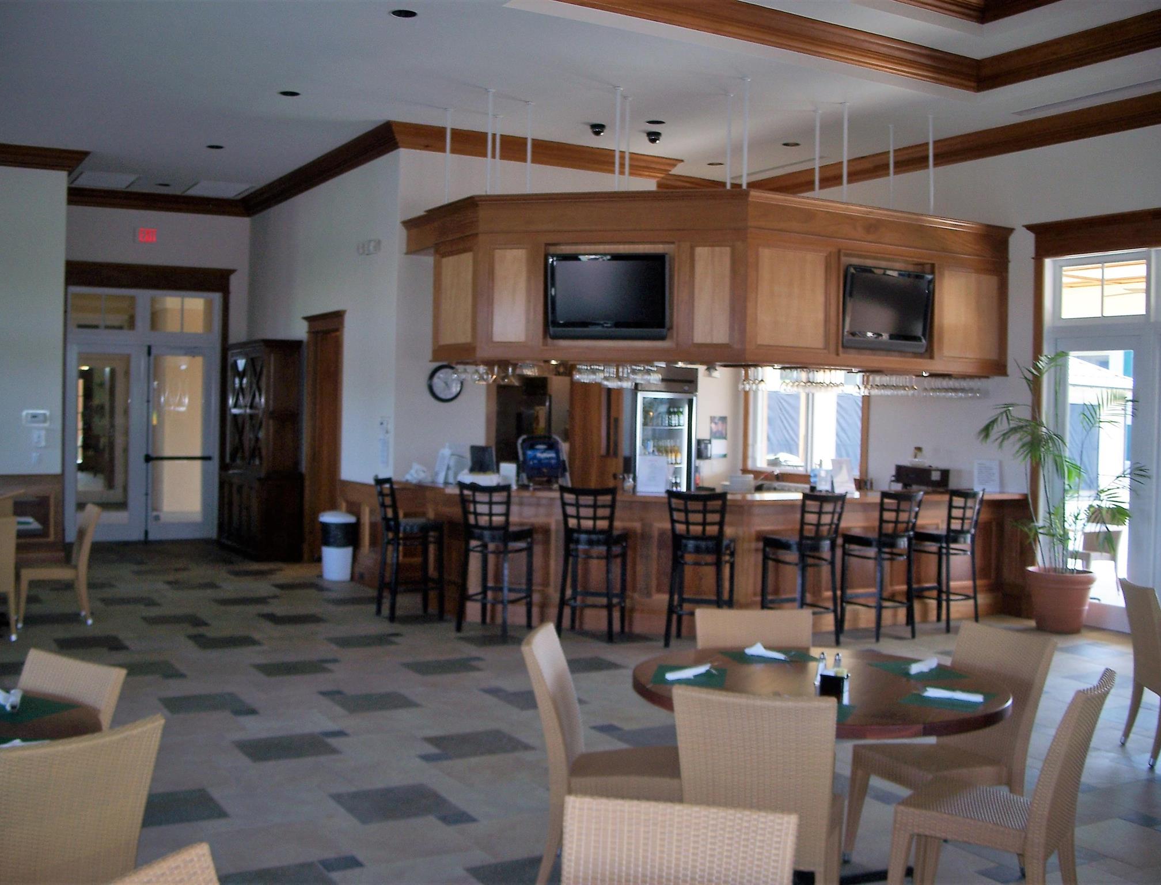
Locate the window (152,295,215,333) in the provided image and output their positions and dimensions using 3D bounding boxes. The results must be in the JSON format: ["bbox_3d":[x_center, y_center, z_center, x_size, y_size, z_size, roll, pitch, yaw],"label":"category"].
[{"bbox_3d":[-4.735,-1.512,14.973,0.770,0.440,0.060,0,2,-30],"label":"window"}]

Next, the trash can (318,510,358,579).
[{"bbox_3d":[-2.375,0.991,12.297,0.360,0.670,0.360,1,2,0],"label":"trash can"}]

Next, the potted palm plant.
[{"bbox_3d":[3.647,0.373,9.550,1.180,2.080,1.080,2,1,21],"label":"potted palm plant"}]

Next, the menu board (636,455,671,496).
[{"bbox_3d":[0.516,0.234,9.000,0.220,0.285,0.060,1,1,15],"label":"menu board"}]

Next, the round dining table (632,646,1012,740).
[{"bbox_3d":[0.826,1.204,4.483,1.340,0.750,1.340,1,2,0],"label":"round dining table"}]

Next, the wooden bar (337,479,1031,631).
[{"bbox_3d":[0.632,0.900,10.479,5.950,1.070,2.250,1,2,15],"label":"wooden bar"}]

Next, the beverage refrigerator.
[{"bbox_3d":[0.655,0.309,12.841,0.740,2.060,0.740,0,2,-30],"label":"beverage refrigerator"}]

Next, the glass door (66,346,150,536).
[{"bbox_3d":[-5.467,0.013,14.566,0.910,2.280,0.060,0,2,-30],"label":"glass door"}]

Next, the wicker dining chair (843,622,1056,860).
[{"bbox_3d":[1.354,1.137,4.632,0.630,0.870,0.480,0,2,-30],"label":"wicker dining chair"}]

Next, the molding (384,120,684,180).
[{"bbox_3d":[-0.372,-2.687,11.708,3.110,0.210,0.190,0,2,-30],"label":"molding"}]

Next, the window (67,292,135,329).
[{"bbox_3d":[-5.618,-1.534,14.814,0.790,0.450,0.060,0,2,-30],"label":"window"}]

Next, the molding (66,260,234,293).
[{"bbox_3d":[-5.046,-1.937,14.684,2.060,0.290,0.130,0,2,-30],"label":"molding"}]

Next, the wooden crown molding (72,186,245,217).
[{"bbox_3d":[-4.952,-2.798,14.654,2.320,0.200,0.170,0,2,-30],"label":"wooden crown molding"}]

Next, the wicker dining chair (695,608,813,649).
[{"bbox_3d":[0.720,1.132,4.991,0.480,0.870,0.630,1,2,0],"label":"wicker dining chair"}]

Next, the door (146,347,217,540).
[{"bbox_3d":[-4.847,0.011,15.365,0.880,2.370,0.060,0,2,-30],"label":"door"}]

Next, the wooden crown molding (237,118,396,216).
[{"bbox_3d":[-2.848,-2.755,13.145,0.170,0.200,4.900,0,2,-30],"label":"wooden crown molding"}]

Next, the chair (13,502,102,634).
[{"bbox_3d":[-3.970,0.912,9.546,0.640,0.870,0.480,0,2,-30],"label":"chair"}]

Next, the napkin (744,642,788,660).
[{"bbox_3d":[0.681,0.754,4.571,0.175,0.045,0.065,2,2,36],"label":"napkin"}]

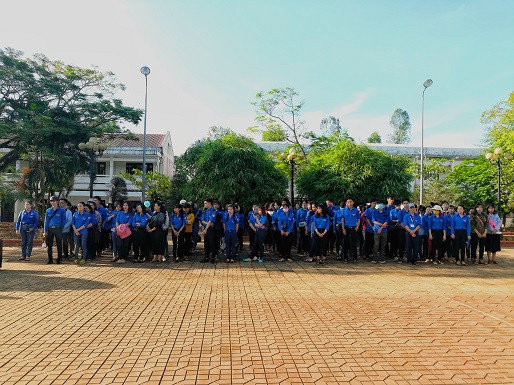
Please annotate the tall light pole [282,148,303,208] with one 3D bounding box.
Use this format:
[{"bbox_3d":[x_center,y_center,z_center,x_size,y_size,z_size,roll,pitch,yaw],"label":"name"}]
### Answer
[{"bbox_3d":[1.524,0.089,16.738,1.050,4.011,1.050,1,-2,-4],"label":"tall light pole"}]

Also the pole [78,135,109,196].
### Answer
[{"bbox_3d":[-6.397,-0.118,14.937,1.130,4.043,1.130,1,-2,-4],"label":"pole"}]

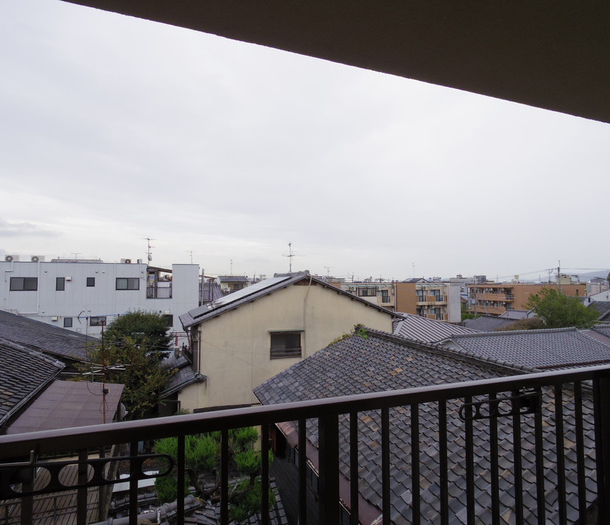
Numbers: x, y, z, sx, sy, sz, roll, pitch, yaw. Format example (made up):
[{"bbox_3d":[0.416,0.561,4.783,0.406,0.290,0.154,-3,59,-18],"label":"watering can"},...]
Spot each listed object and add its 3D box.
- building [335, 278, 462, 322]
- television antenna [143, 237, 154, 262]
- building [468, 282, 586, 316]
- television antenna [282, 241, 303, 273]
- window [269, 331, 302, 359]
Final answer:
[{"bbox_3d":[12.545,7.437,54.689,21.954,8.200,9.500,1,-3,-17],"label":"building"},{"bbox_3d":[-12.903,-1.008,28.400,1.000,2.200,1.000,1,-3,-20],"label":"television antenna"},{"bbox_3d":[52.652,9.217,82.092,21.332,8.000,13.093,1,-3,-16],"label":"building"},{"bbox_3d":[-0.658,-0.228,17.400,1.150,1.500,1.000,1,-3,-20],"label":"television antenna"},{"bbox_3d":[-0.818,3.701,15.200,1.390,1.200,0.200,1,-3,-20],"label":"window"}]

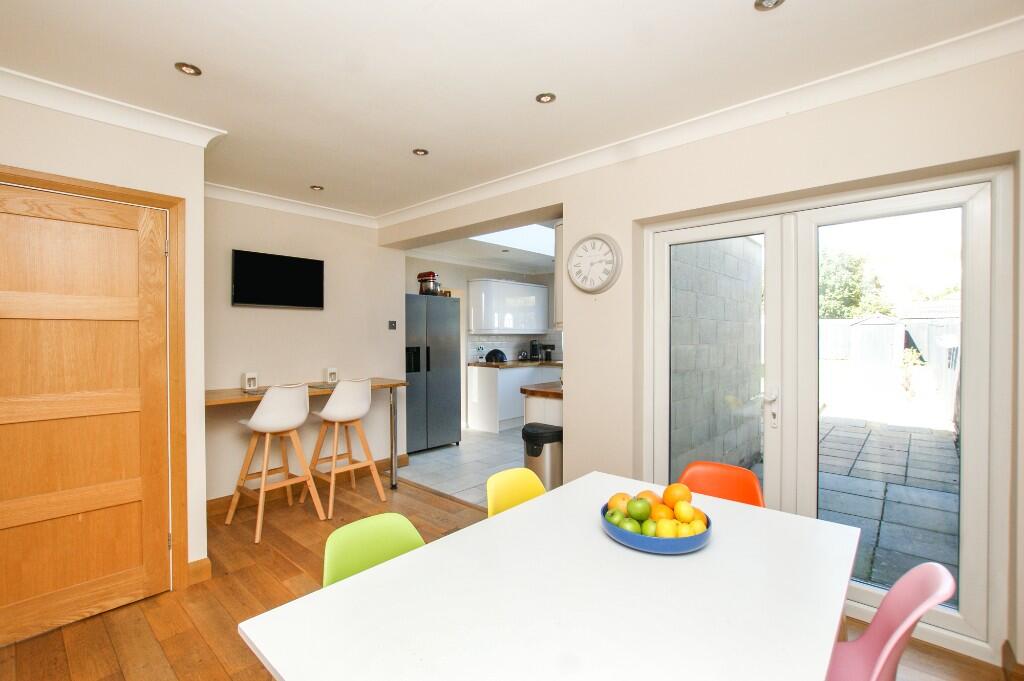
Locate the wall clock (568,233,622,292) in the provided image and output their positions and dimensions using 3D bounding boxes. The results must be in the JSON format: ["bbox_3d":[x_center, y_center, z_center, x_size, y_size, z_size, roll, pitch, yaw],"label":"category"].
[{"bbox_3d":[0.504,-0.466,2.618,0.357,0.357,0.050,0,1,39],"label":"wall clock"}]

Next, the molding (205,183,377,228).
[{"bbox_3d":[-1.819,-1.105,3.540,0.090,0.090,1.600,1,1,44],"label":"molding"}]

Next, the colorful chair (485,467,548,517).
[{"bbox_3d":[0.205,0.919,1.531,0.530,0.820,0.460,1,1,43],"label":"colorful chair"}]

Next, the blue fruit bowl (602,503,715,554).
[{"bbox_3d":[0.434,0.558,1.305,0.318,0.060,0.318,0,1,0],"label":"blue fruit bowl"}]

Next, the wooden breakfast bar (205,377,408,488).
[{"bbox_3d":[-1.654,0.839,3.384,0.610,0.925,1.540,1,1,44],"label":"wooden breakfast bar"}]

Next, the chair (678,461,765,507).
[{"bbox_3d":[0.695,0.899,1.553,0.455,0.815,0.510,0,1,43],"label":"chair"}]

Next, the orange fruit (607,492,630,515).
[{"bbox_3d":[0.313,0.476,1.226,0.074,0.074,0.074,-1,1,-44],"label":"orange fruit"}]

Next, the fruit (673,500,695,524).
[{"bbox_3d":[0.513,0.510,1.269,0.066,0.064,0.062,1,1,43],"label":"fruit"}]

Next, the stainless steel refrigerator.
[{"bbox_3d":[-1.179,0.379,5.094,0.700,1.790,0.900,1,1,44],"label":"stainless steel refrigerator"}]

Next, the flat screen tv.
[{"bbox_3d":[-1.862,-0.471,3.438,0.653,0.410,0.060,-1,1,-44],"label":"flat screen tv"}]

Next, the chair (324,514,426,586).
[{"bbox_3d":[-0.233,0.906,1.063,0.510,0.815,0.455,0,1,43],"label":"chair"}]

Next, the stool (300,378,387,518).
[{"bbox_3d":[-1.365,0.802,3.436,0.530,1.000,0.480,1,1,41],"label":"stool"}]

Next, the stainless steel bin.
[{"bbox_3d":[0.223,0.981,3.156,0.370,0.650,0.290,1,1,43],"label":"stainless steel bin"}]

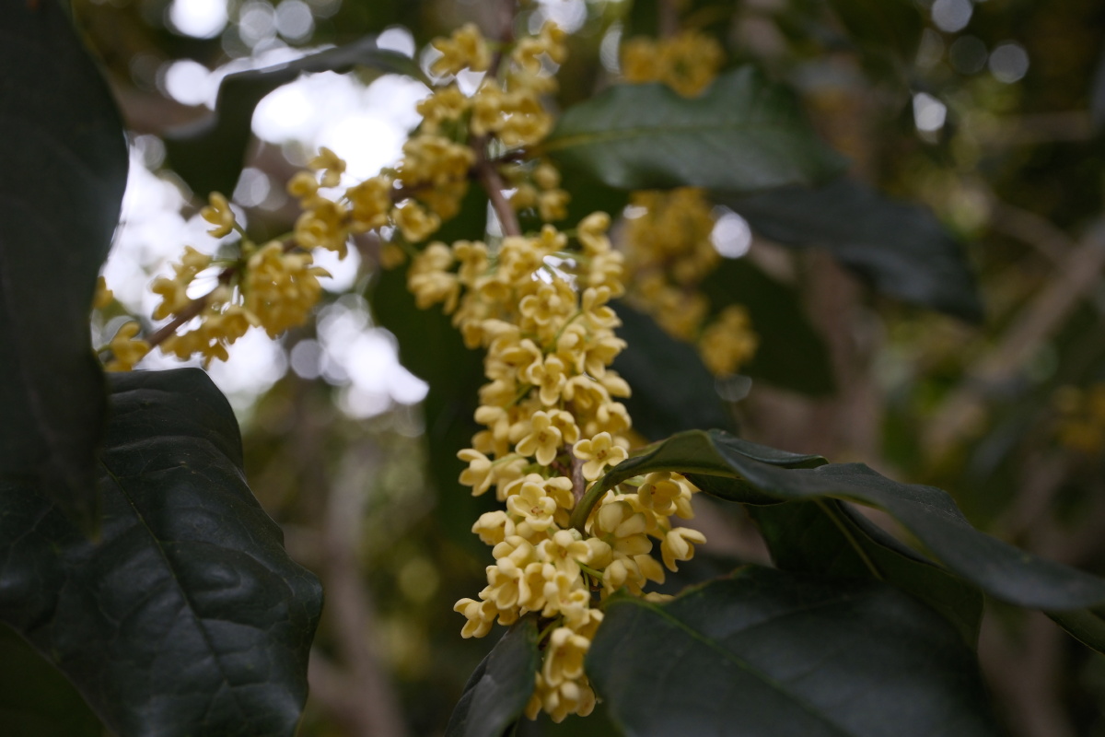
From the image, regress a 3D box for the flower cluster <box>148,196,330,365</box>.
[{"bbox_3d":[-0.073,-0.020,0.320,0.040,0.037,0.036,0,-12,0],"label":"flower cluster"}]

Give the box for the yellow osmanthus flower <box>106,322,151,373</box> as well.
[{"bbox_3d":[-0.099,-0.005,0.320,0.009,0.011,0.009,-11,-16,43],"label":"yellow osmanthus flower"}]

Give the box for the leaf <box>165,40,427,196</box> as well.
[{"bbox_3d":[-0.063,-0.062,0.340,0.063,0.034,0.036,0,-12,0],"label":"leaf"}]

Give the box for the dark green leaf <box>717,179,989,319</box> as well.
[{"bbox_3d":[0.091,-0.036,0.420,0.085,0.033,0.016,23,-41,-2],"label":"dark green leaf"}]

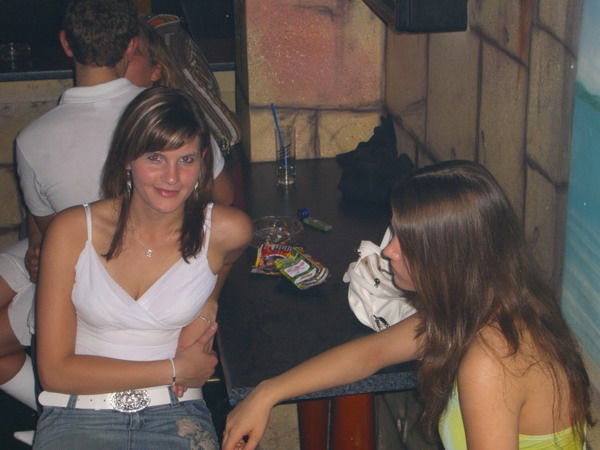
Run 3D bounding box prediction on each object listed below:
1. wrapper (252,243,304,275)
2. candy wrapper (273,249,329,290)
[{"bbox_3d":[-0.049,0.084,2.628,0.098,0.023,0.135,3,26,9],"label":"wrapper"},{"bbox_3d":[0.001,0.100,2.569,0.078,0.022,0.125,-24,37,-27],"label":"candy wrapper"}]

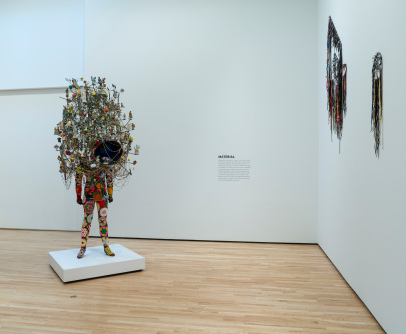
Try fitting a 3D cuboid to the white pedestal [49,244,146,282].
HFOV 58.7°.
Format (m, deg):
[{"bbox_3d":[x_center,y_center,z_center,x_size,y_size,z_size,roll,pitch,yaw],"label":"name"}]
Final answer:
[{"bbox_3d":[-1.651,1.467,5.600,1.165,0.187,1.084,0,0,-32],"label":"white pedestal"}]

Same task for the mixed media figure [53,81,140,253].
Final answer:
[{"bbox_3d":[-1.651,-0.006,5.600,1.250,2.760,1.050,0,0,-25],"label":"mixed media figure"}]

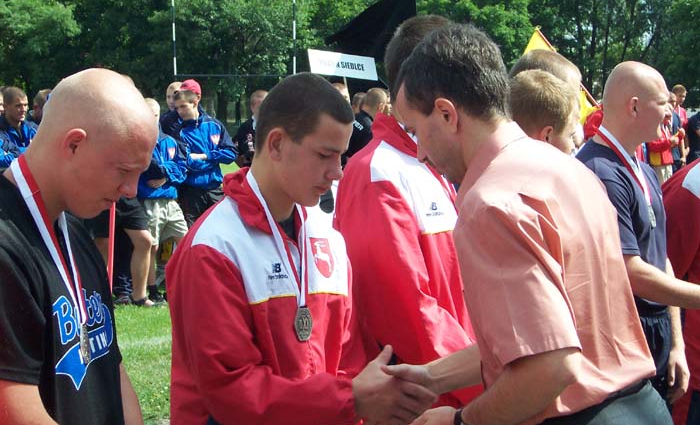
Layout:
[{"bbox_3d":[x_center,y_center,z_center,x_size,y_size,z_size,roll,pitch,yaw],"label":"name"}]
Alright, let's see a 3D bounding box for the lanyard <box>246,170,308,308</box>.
[{"bbox_3d":[-0.137,0.051,3.400,0.140,0.265,0.170,-4,5,-40],"label":"lanyard"}]

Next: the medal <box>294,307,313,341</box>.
[{"bbox_3d":[-0.086,0.208,3.330,0.044,0.065,0.007,-3,4,-38],"label":"medal"}]

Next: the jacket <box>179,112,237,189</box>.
[{"bbox_3d":[-1.180,-0.513,14.900,0.500,0.640,0.320,1,4,18],"label":"jacket"}]

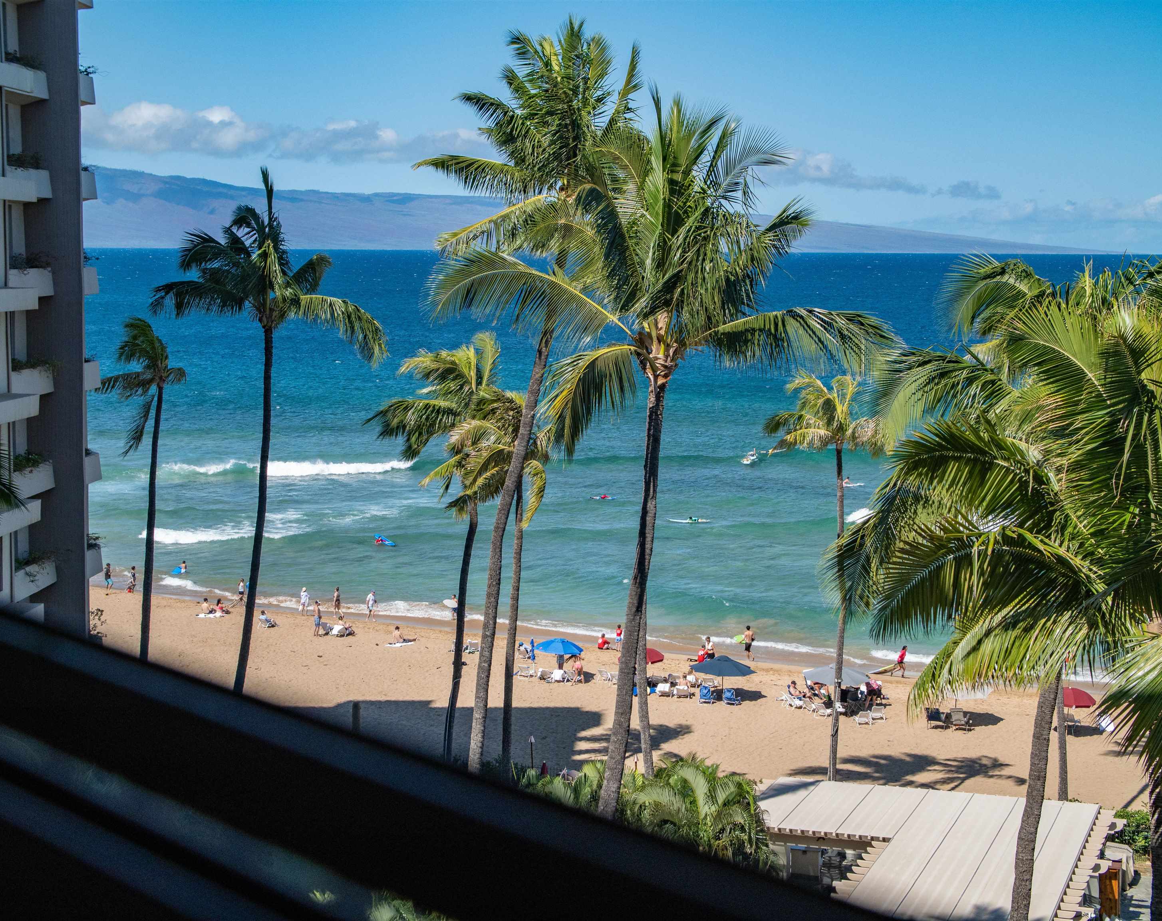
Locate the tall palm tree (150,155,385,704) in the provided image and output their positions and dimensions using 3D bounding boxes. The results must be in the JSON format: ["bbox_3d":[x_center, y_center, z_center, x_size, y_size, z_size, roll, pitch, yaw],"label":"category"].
[{"bbox_3d":[-8.790,1.889,64.467,6.601,20.231,6.300,0,5,0],"label":"tall palm tree"}]

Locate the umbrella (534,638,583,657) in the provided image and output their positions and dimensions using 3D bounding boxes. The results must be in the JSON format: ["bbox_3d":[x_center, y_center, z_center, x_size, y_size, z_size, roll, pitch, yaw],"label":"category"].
[{"bbox_3d":[-0.994,8.967,101.845,2.166,2.000,2.166,0,5,0],"label":"umbrella"}]

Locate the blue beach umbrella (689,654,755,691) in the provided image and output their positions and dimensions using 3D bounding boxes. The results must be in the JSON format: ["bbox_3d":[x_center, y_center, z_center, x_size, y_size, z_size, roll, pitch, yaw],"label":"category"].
[{"bbox_3d":[6.150,9.365,98.049,2.799,1.900,2.799,0,5,0],"label":"blue beach umbrella"}]

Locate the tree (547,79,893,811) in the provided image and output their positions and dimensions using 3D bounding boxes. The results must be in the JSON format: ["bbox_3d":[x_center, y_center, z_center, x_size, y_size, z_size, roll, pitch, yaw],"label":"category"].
[{"bbox_3d":[1.505,3.935,40.548,7.790,20.764,7.200,0,5,0],"label":"tree"}]

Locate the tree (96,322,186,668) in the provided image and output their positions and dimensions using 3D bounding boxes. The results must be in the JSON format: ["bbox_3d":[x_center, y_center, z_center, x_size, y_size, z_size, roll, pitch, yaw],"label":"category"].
[{"bbox_3d":[-13.969,3.327,72.641,2.795,15.774,3.300,0,5,0],"label":"tree"}]

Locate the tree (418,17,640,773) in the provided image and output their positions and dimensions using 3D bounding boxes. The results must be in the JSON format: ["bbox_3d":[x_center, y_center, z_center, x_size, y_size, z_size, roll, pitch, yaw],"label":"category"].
[{"bbox_3d":[-1.381,0.546,59.314,5.703,23.955,5.800,0,5,0],"label":"tree"}]

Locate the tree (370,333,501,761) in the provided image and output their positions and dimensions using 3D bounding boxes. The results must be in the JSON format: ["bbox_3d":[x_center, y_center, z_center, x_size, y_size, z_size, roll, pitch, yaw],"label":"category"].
[{"bbox_3d":[-4.662,3.595,72.661,4.163,15.340,4.500,0,5,0],"label":"tree"}]

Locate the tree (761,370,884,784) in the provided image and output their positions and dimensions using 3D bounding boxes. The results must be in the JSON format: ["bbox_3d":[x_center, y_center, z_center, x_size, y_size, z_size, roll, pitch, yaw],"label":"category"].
[{"bbox_3d":[7.247,4.529,68.725,3.679,14.352,4.000,0,5,0],"label":"tree"}]

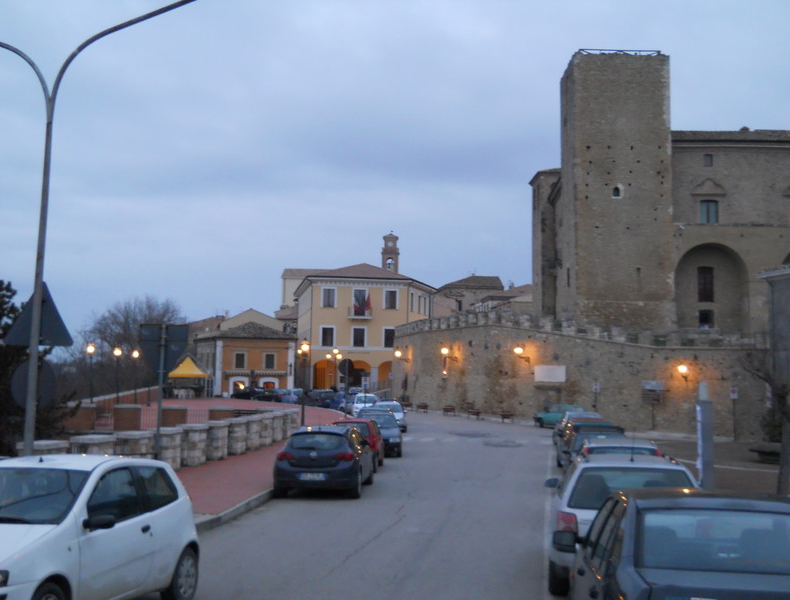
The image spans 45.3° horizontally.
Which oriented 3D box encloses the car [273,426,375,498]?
[{"bbox_3d":[-1.514,3.547,21.336,1.810,1.500,4.400,0,-6,4],"label":"car"}]

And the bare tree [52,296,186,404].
[{"bbox_3d":[-24.734,4.584,86.000,11.000,9.800,10.500,1,-7,0],"label":"bare tree"}]

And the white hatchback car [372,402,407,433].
[{"bbox_3d":[-0.278,5.501,45.078,1.680,1.460,3.900,1,-5,1],"label":"white hatchback car"}]

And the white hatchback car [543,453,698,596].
[{"bbox_3d":[2.764,2.632,11.562,1.730,1.480,4.400,0,-6,9],"label":"white hatchback car"}]

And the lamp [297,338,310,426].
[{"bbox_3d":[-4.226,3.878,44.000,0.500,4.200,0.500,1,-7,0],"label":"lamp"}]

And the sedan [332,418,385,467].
[{"bbox_3d":[-1.247,4.098,27.192,1.640,1.480,3.750,0,-5,3],"label":"sedan"}]

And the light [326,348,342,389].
[{"bbox_3d":[-4.313,5.498,67.000,1.150,4.300,1.000,1,-7,0],"label":"light"}]

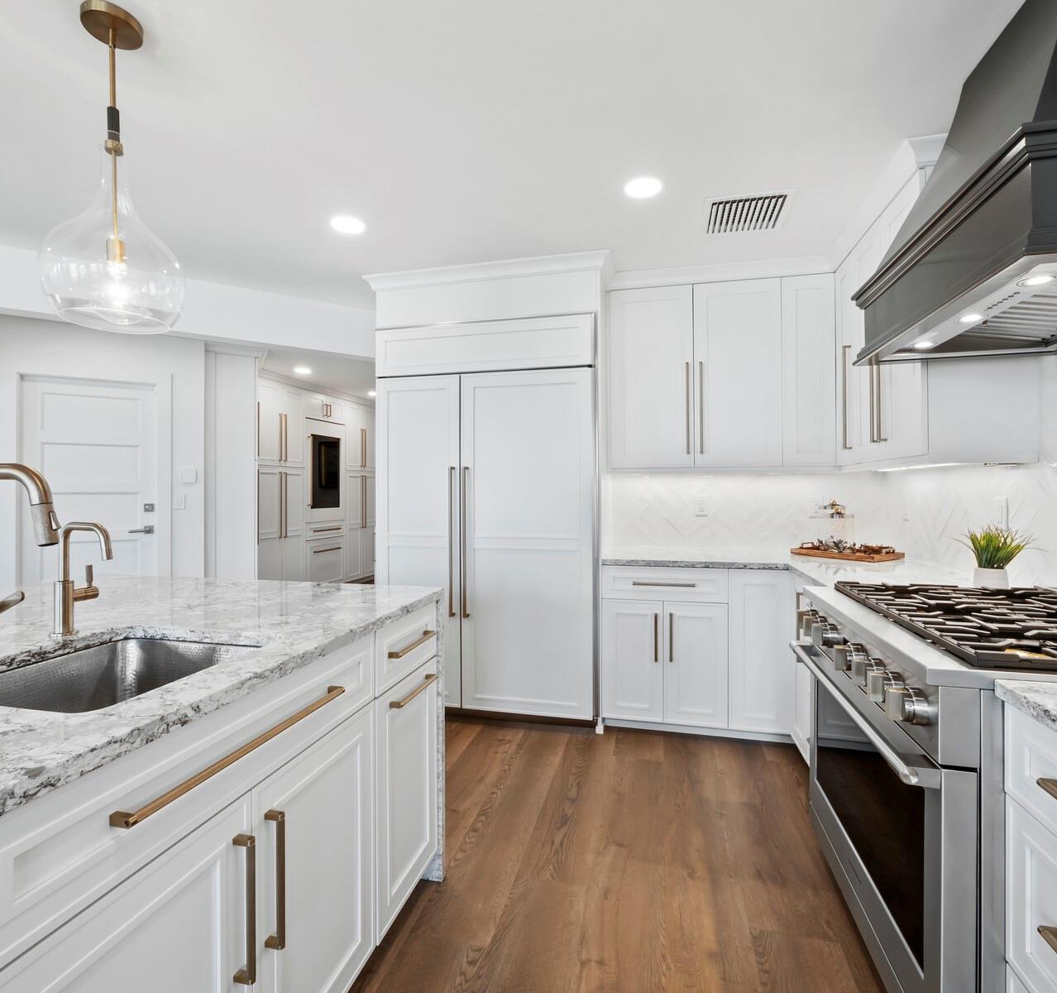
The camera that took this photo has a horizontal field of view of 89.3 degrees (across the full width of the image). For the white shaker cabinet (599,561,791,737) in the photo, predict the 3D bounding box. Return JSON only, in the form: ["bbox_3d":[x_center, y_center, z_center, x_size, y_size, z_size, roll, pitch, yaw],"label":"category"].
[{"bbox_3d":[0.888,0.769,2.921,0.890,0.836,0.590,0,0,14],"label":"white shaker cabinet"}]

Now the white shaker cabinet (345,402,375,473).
[{"bbox_3d":[-2.538,-0.773,7.366,0.610,0.860,0.860,0,0,14],"label":"white shaker cabinet"}]

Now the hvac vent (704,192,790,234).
[{"bbox_3d":[0.946,-1.232,2.332,0.355,0.020,0.330,0,0,14],"label":"hvac vent"}]

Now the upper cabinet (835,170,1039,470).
[{"bbox_3d":[1.599,-0.632,2.223,0.310,1.005,0.980,0,0,14],"label":"upper cabinet"}]

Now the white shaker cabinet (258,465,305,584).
[{"bbox_3d":[-2.916,0.421,5.795,0.610,1.485,0.720,0,0,14],"label":"white shaker cabinet"}]

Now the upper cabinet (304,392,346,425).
[{"bbox_3d":[-2.739,-1.049,6.544,0.610,0.300,0.810,0,0,14],"label":"upper cabinet"}]

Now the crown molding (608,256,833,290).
[{"bbox_3d":[1.000,-1.189,2.849,1.135,0.090,0.080,0,0,14],"label":"crown molding"}]

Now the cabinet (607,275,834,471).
[{"bbox_3d":[1.044,-0.642,3.021,1.145,1.005,0.310,0,0,14],"label":"cabinet"}]

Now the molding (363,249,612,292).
[{"bbox_3d":[-0.248,-1.193,2.865,1.372,0.080,0.090,0,0,14],"label":"molding"}]

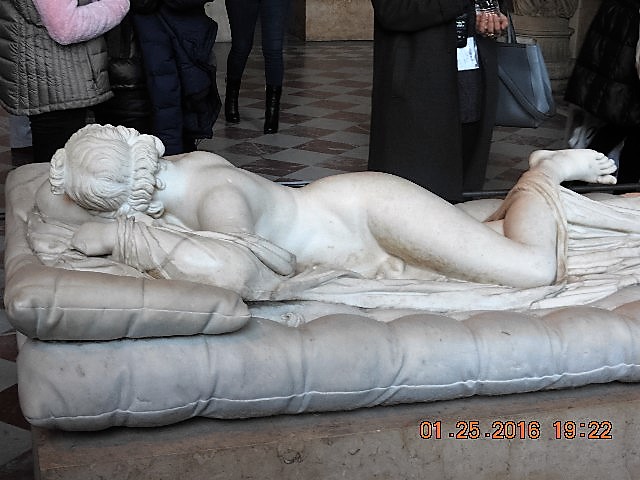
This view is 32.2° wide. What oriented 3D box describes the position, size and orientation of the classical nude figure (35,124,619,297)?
[{"bbox_3d":[0.092,-0.109,2.594,1.500,0.305,0.640,-3,18,-16],"label":"classical nude figure"}]

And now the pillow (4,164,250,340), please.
[{"bbox_3d":[-0.461,-0.003,2.470,0.450,0.137,0.875,-3,18,-16],"label":"pillow"}]

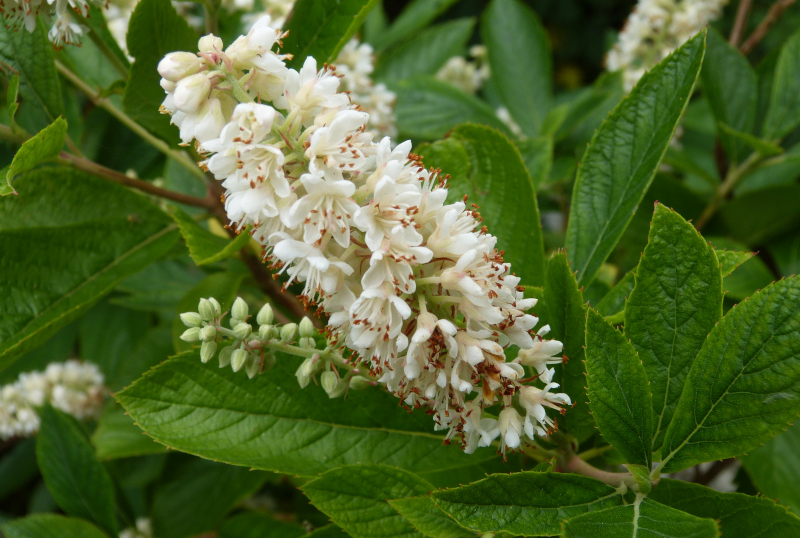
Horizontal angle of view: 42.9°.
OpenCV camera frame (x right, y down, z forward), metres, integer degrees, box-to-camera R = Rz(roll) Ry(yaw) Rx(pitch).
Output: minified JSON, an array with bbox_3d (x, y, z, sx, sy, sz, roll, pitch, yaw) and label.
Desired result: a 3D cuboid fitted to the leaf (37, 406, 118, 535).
[{"bbox_3d":[-0.119,0.076,0.380,0.025,0.055,0.010,-25,-9,-13],"label":"leaf"}]

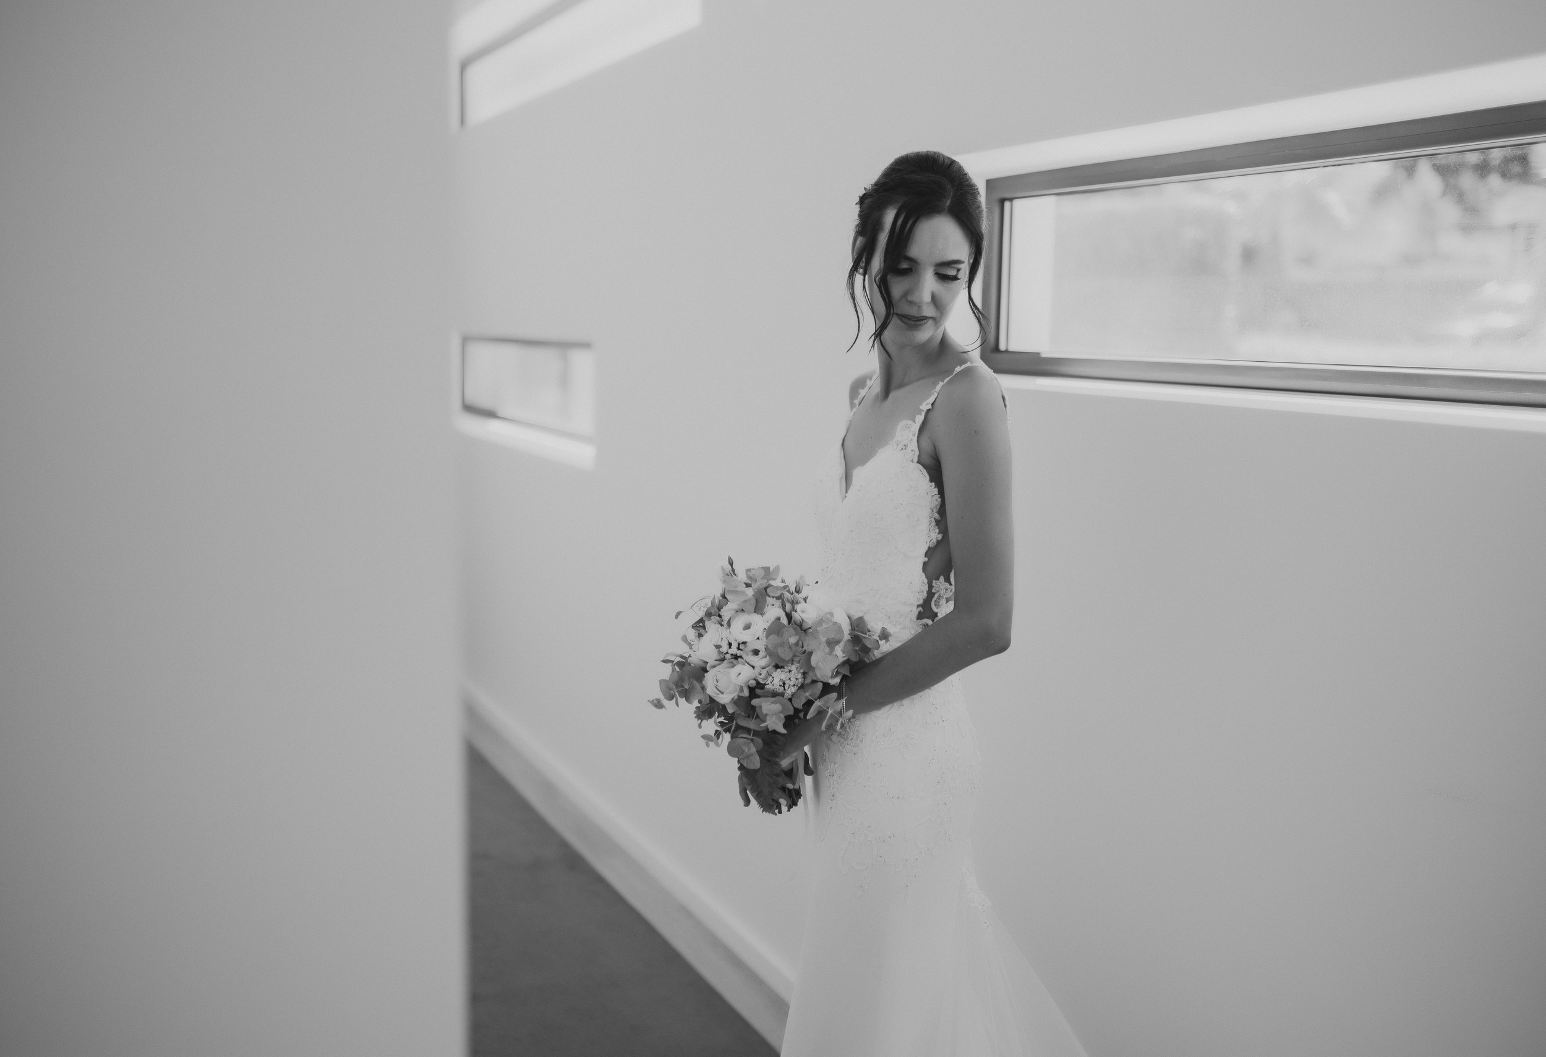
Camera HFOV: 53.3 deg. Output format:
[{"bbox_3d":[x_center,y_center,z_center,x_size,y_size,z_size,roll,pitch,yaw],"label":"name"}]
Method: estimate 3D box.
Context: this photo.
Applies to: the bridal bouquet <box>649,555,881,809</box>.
[{"bbox_3d":[-0.006,0.196,1.930,0.295,0.315,0.280,0,7,0],"label":"bridal bouquet"}]

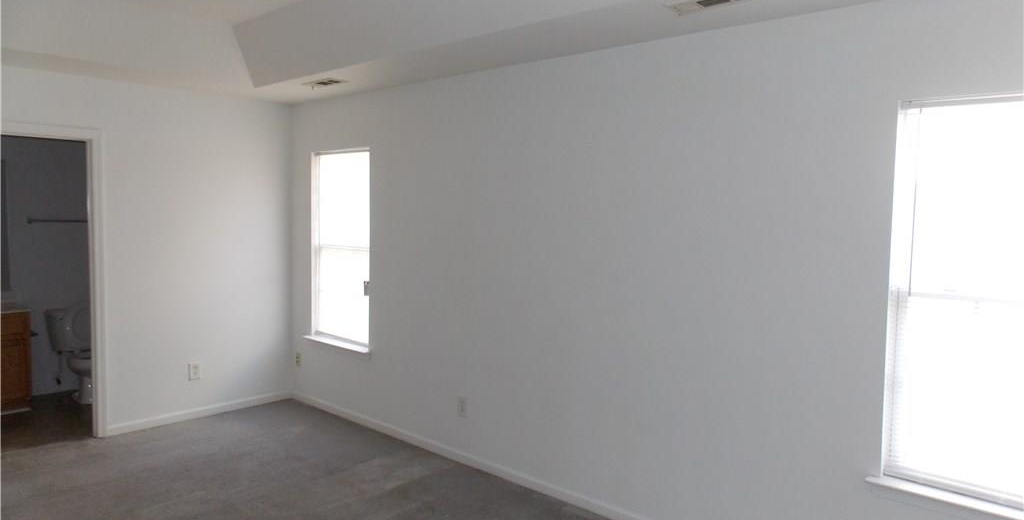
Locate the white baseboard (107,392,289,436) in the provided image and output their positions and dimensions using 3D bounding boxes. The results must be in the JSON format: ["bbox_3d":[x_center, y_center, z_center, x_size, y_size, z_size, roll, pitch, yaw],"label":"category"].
[{"bbox_3d":[-2.323,1.161,5.200,0.020,0.080,1.388,5,5,42],"label":"white baseboard"}]

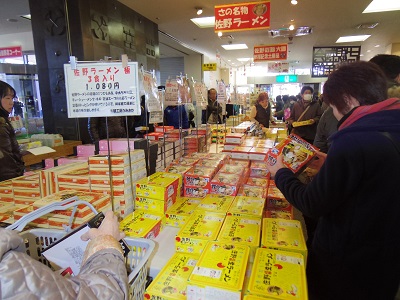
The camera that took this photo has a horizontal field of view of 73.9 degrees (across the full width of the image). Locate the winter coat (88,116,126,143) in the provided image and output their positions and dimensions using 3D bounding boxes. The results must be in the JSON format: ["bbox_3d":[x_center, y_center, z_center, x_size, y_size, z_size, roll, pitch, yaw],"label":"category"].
[{"bbox_3d":[-1.134,-0.230,3.260,0.500,0.680,0.320,-6,12,-27],"label":"winter coat"}]

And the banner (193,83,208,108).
[{"bbox_3d":[0.006,-0.670,3.300,0.200,0.310,0.020,1,11,3],"label":"banner"}]

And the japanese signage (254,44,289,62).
[{"bbox_3d":[1.506,-2.040,5.600,0.680,0.315,0.020,0,11,15],"label":"japanese signage"}]

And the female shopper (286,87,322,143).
[{"bbox_3d":[1.555,-0.145,3.980,0.500,1.570,0.360,4,11,19],"label":"female shopper"}]

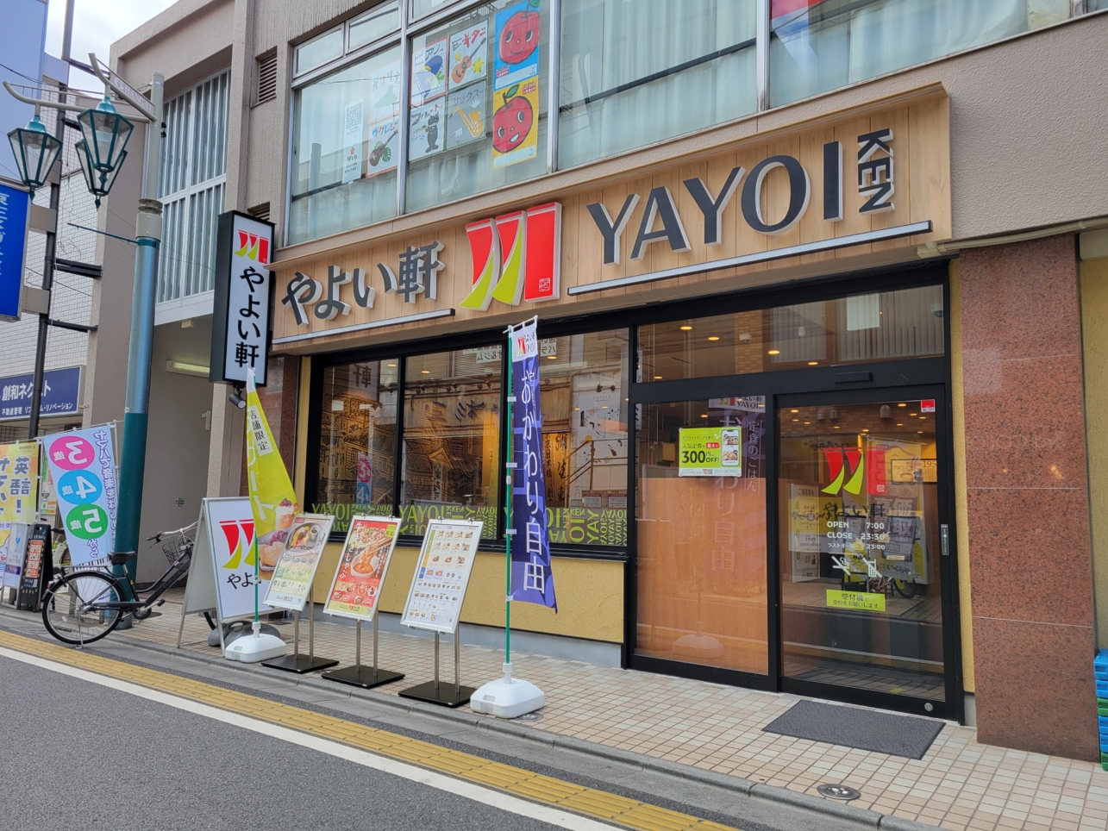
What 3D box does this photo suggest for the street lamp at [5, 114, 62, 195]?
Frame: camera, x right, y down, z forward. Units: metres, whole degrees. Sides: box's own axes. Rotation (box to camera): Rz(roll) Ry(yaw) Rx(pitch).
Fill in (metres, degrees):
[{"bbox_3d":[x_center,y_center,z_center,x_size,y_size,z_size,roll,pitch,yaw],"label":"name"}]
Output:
[{"bbox_3d":[-5.292,-2.612,8.490,0.477,0.894,0.477,-3,-6,35],"label":"street lamp"}]

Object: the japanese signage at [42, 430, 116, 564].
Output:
[{"bbox_3d":[-4.928,1.070,8.750,0.660,1.850,0.150,4,-6,-29],"label":"japanese signage"}]

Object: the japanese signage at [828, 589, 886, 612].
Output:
[{"bbox_3d":[2.018,1.239,5.571,0.384,0.110,0.008,-3,-7,37],"label":"japanese signage"}]

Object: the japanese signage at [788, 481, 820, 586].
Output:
[{"bbox_3d":[1.940,0.904,6.439,0.030,0.740,0.580,-3,-7,37],"label":"japanese signage"}]

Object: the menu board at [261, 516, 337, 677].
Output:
[{"bbox_3d":[-2.051,1.405,6.759,0.540,1.210,0.380,-4,-7,39],"label":"menu board"}]

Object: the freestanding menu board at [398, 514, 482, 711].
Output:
[{"bbox_3d":[-0.758,1.330,5.787,0.540,1.210,0.390,-4,-7,40],"label":"freestanding menu board"}]

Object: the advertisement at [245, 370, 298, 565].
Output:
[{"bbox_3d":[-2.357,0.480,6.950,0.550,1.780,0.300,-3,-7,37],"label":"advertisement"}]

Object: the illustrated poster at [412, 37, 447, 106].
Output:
[{"bbox_3d":[-1.212,-3.326,8.066,0.513,0.580,0.010,-3,-7,37],"label":"illustrated poster"}]

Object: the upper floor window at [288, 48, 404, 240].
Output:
[{"bbox_3d":[-2.209,-2.838,8.747,1.850,1.870,0.080,-3,-7,37],"label":"upper floor window"}]

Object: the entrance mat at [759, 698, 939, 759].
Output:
[{"bbox_3d":[1.799,1.865,4.989,0.894,0.012,0.734,-3,-3,35],"label":"entrance mat"}]

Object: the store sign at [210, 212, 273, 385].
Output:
[{"bbox_3d":[-3.218,-1.175,8.609,0.248,1.720,0.493,-3,-6,35],"label":"store sign"}]

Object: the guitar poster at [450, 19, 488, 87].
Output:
[{"bbox_3d":[-0.790,-3.316,7.672,0.463,0.560,0.010,-3,-6,35],"label":"guitar poster"}]

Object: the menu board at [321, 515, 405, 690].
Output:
[{"bbox_3d":[-1.471,1.396,6.415,0.633,1.226,0.442,-4,-7,39],"label":"menu board"}]

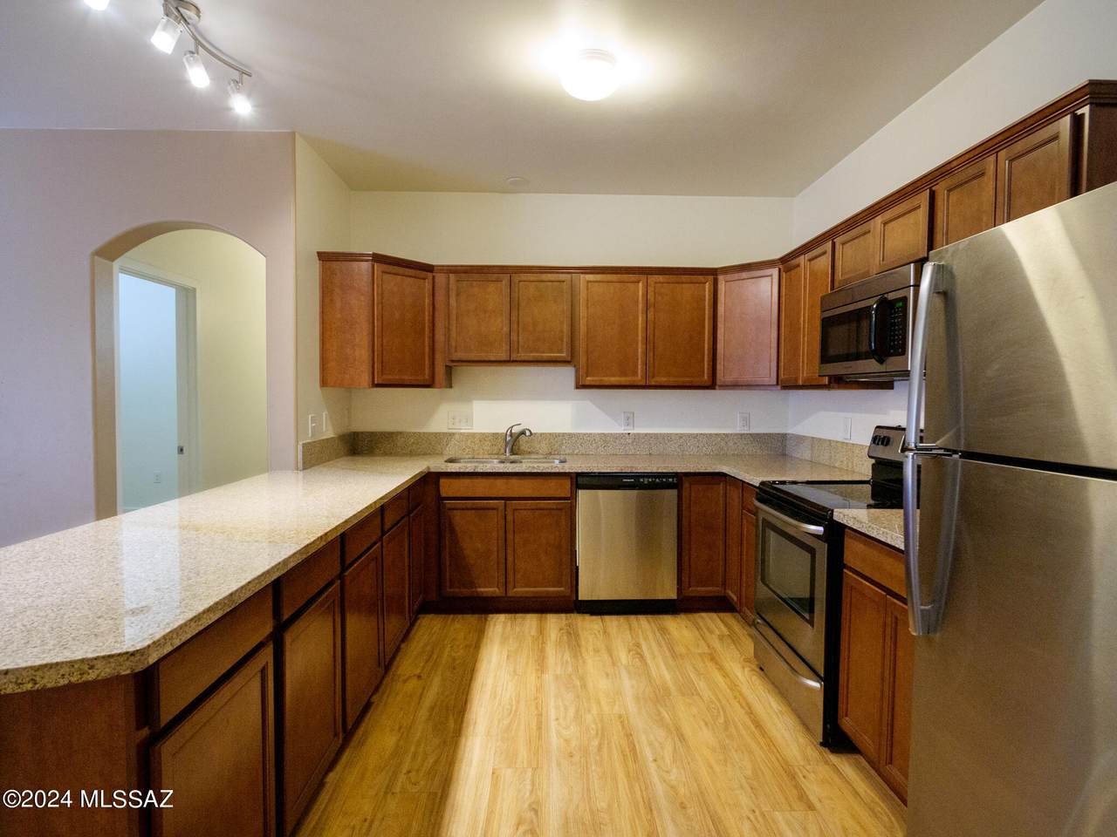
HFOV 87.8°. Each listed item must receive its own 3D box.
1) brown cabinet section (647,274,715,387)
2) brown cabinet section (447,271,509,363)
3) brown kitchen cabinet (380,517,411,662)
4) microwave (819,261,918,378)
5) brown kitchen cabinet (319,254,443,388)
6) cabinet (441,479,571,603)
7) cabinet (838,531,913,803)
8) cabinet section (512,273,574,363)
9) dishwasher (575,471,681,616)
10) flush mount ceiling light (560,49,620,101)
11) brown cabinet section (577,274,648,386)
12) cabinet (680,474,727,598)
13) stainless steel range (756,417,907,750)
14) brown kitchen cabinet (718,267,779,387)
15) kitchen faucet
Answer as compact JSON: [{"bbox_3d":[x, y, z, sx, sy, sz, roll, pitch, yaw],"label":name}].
[{"bbox_3d":[0.786,-0.574,3.897,0.441,0.724,0.310,0,2,-2],"label":"brown cabinet section"},{"bbox_3d":[-0.510,-0.652,3.858,0.405,0.567,0.310,0,2,-2],"label":"brown cabinet section"},{"bbox_3d":[-1.063,0.790,2.762,0.600,0.635,0.475,0,2,-1],"label":"brown kitchen cabinet"},{"bbox_3d":[1.475,-0.375,2.503,0.386,0.415,0.740,0,2,-1],"label":"microwave"},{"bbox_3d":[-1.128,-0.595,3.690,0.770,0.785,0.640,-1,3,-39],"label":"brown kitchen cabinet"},{"bbox_3d":[-0.316,0.699,3.726,0.825,0.770,0.595,0,2,-1],"label":"cabinet"},{"bbox_3d":[1.341,0.785,1.863,0.600,0.765,0.570,0,2,-1],"label":"cabinet"},{"bbox_3d":[-0.110,-0.653,3.869,0.396,0.566,0.310,0,2,-2],"label":"cabinet section"},{"bbox_3d":[0.411,0.746,3.779,0.596,0.862,0.608,0,2,-1],"label":"dishwasher"},{"bbox_3d":[0.132,-1.404,2.427,0.252,0.125,0.252,0,2,-1],"label":"flush mount ceiling light"},{"bbox_3d":[0.338,-0.574,3.885,0.455,0.725,0.310,0,2,-2],"label":"brown cabinet section"},{"bbox_3d":[0.857,0.699,3.755,0.280,0.745,0.595,0,2,-1],"label":"cabinet"},{"bbox_3d":[1.286,0.646,2.509,0.675,1.190,0.755,0,2,-1],"label":"stainless steel range"},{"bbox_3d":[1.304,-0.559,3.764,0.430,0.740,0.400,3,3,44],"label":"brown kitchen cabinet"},{"bbox_3d":[-0.267,0.147,3.885,0.205,0.225,0.060,2,3,39],"label":"kitchen faucet"}]

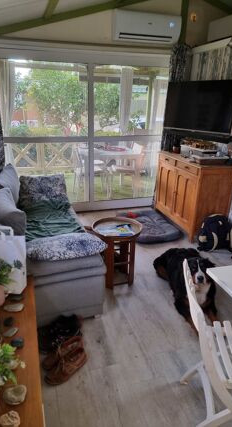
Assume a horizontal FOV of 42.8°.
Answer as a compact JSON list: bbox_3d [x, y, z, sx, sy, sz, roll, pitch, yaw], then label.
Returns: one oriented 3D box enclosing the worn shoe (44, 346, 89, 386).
[{"bbox_3d":[-0.306,0.907,1.806,0.280,0.110,0.107,-18,28,-40],"label":"worn shoe"}]

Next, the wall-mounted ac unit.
[{"bbox_3d":[0.377,-2.264,3.637,0.830,0.300,0.205,-5,22,-16],"label":"wall-mounted ac unit"}]

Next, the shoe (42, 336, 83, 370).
[{"bbox_3d":[-0.334,0.852,1.848,0.275,0.104,0.100,-15,27,-36],"label":"shoe"}]

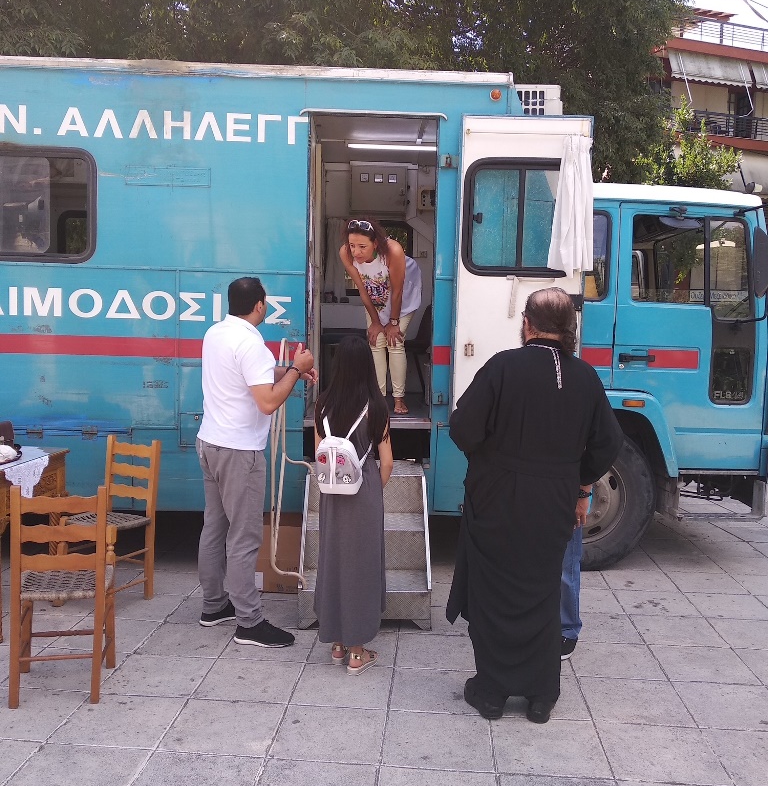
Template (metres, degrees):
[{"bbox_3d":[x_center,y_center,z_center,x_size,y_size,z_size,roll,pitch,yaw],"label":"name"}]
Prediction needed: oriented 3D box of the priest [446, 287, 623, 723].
[{"bbox_3d":[0.583,0.422,3.073,0.640,1.680,0.460,1,5,-2],"label":"priest"}]

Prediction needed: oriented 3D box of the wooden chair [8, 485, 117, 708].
[{"bbox_3d":[-1.308,0.784,3.165,0.410,0.880,0.420,0,5,-11],"label":"wooden chair"}]

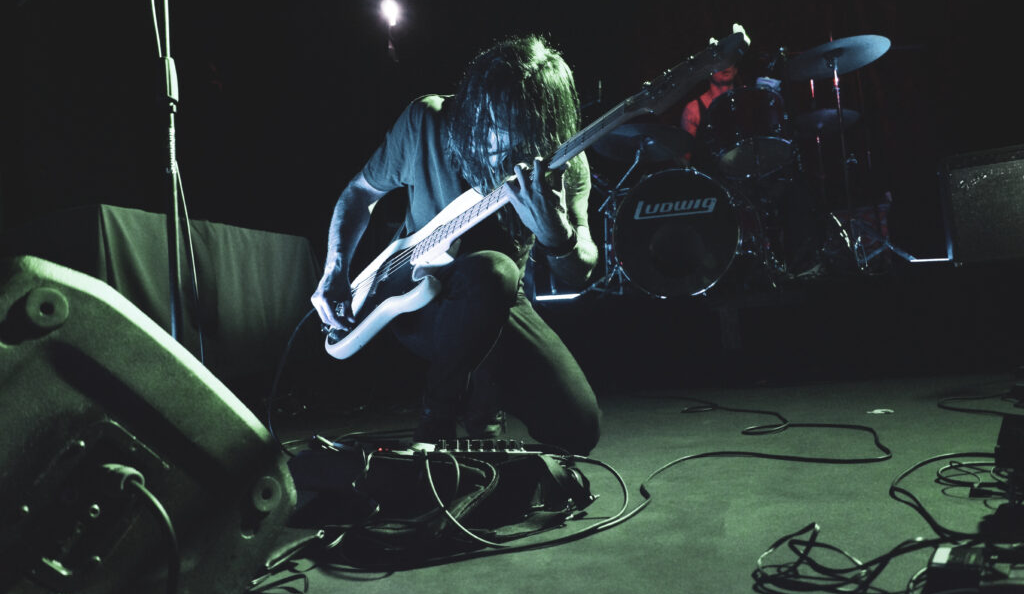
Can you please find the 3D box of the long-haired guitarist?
[{"bbox_3d":[-0.150,-0.065,1.850,0.660,0.940,0.820,-3,-2,-12],"label":"long-haired guitarist"}]

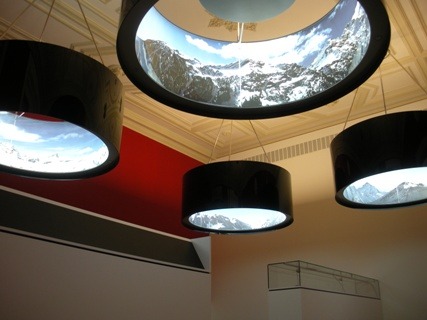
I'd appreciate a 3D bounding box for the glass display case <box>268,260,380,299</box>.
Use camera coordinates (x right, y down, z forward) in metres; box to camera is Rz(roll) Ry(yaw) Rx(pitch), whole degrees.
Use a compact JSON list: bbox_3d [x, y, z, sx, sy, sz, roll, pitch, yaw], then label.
[{"bbox_3d":[1.133,1.209,4.311,0.306,0.213,1.653,-19,-29,37],"label":"glass display case"}]

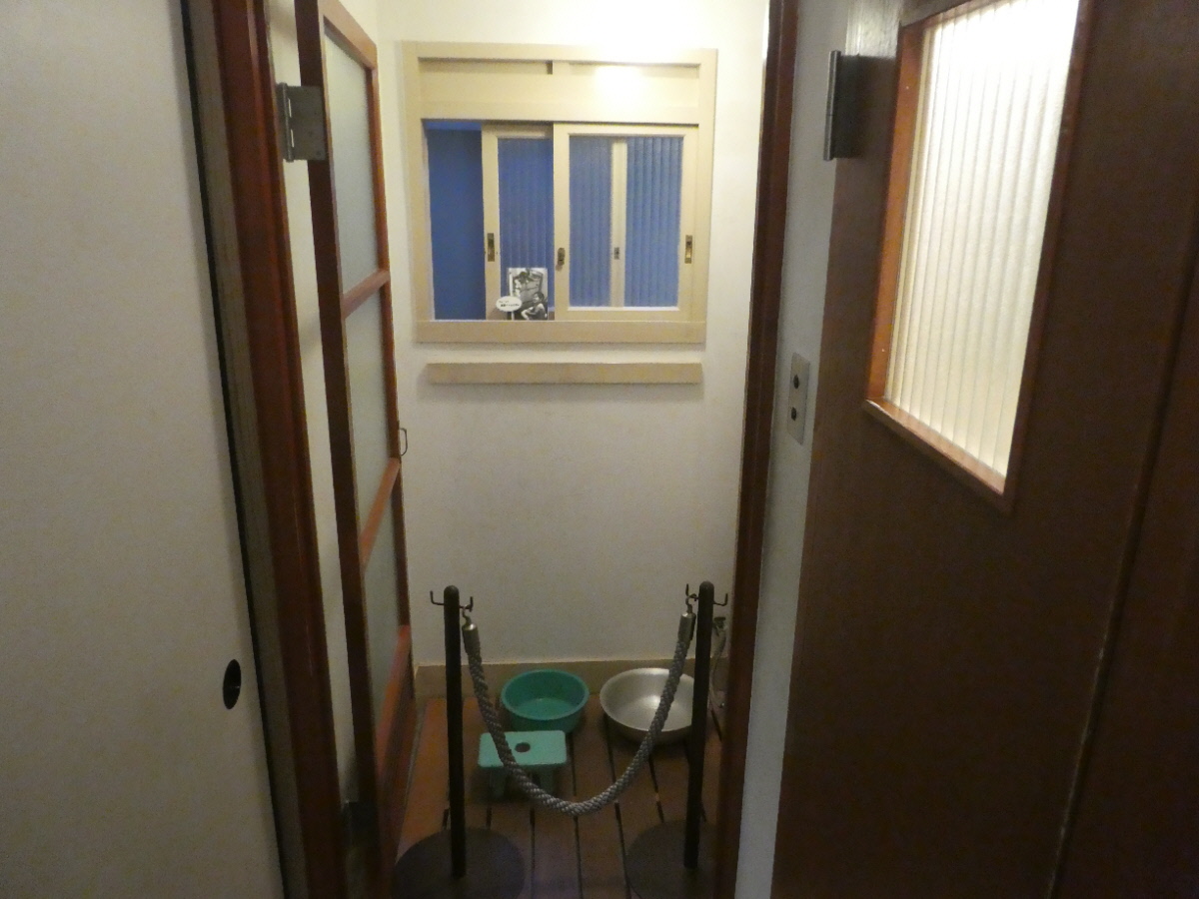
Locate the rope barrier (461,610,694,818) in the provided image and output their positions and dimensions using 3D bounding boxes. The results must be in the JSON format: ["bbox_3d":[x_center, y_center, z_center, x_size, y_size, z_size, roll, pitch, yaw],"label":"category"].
[{"bbox_3d":[-0.044,0.568,1.769,0.480,0.514,0.040,-1,16,-6],"label":"rope barrier"}]

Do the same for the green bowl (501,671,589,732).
[{"bbox_3d":[-0.161,0.764,2.469,0.260,0.087,0.260,0,16,-4],"label":"green bowl"}]

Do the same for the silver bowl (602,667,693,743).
[{"bbox_3d":[0.165,0.771,2.447,0.329,0.093,0.329,1,16,0],"label":"silver bowl"}]

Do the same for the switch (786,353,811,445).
[{"bbox_3d":[0.286,-0.075,1.210,0.012,0.120,0.072,0,16,-4],"label":"switch"}]

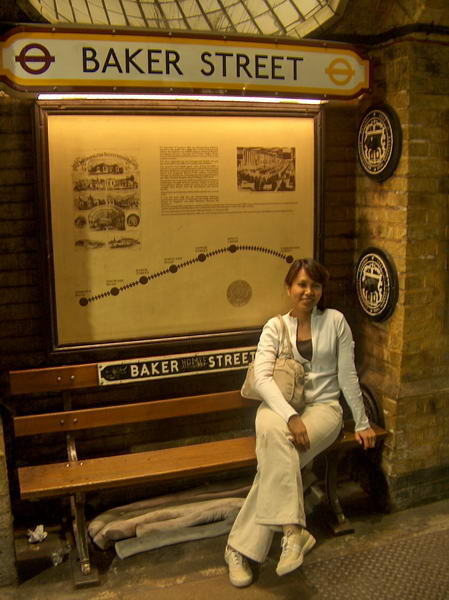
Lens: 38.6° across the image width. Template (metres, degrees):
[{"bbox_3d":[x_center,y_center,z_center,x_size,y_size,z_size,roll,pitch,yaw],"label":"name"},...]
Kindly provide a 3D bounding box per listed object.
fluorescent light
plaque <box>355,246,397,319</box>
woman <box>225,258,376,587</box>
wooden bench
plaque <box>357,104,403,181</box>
[{"bbox_3d":[-0.155,-0.871,2.764,1.254,0.043,0.048,-4,10,-17],"label":"fluorescent light"},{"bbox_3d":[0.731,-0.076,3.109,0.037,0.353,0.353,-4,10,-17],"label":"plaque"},{"bbox_3d":[0.344,0.470,2.758,0.598,1.283,0.675,0,10,6],"label":"woman"},{"bbox_3d":[-0.065,0.681,2.898,1.660,0.838,0.396,-4,10,-17],"label":"wooden bench"},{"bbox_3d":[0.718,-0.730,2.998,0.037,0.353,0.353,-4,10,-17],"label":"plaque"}]

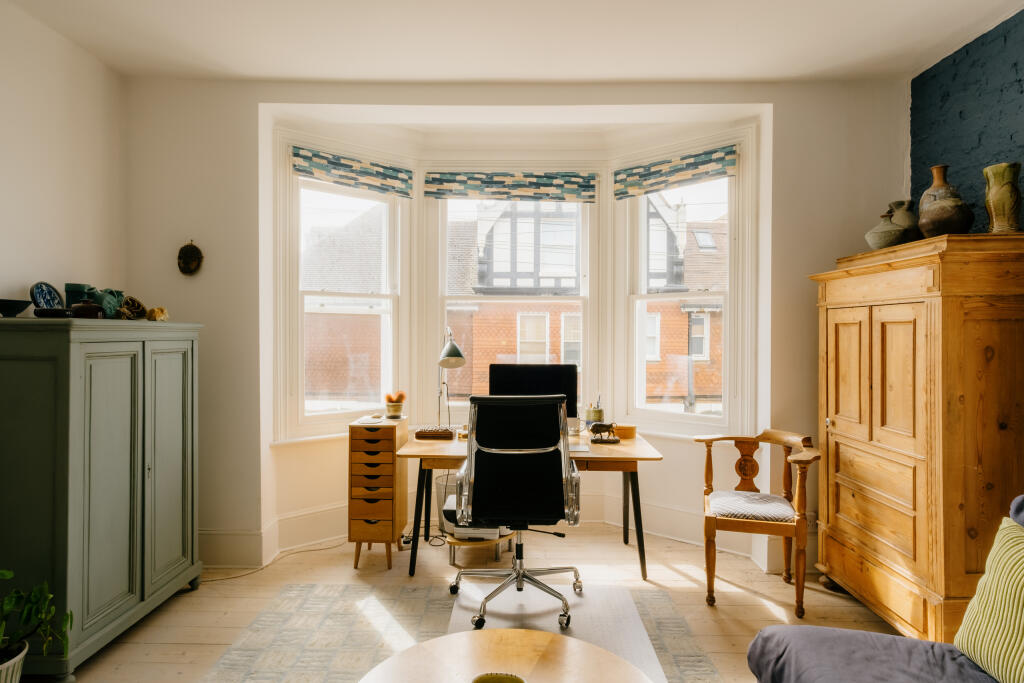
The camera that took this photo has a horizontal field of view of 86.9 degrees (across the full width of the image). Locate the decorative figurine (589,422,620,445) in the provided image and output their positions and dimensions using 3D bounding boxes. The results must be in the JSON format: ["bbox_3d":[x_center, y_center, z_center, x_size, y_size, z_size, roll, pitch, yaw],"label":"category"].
[{"bbox_3d":[0.578,0.566,3.370,0.190,0.121,0.070,0,0,2],"label":"decorative figurine"}]

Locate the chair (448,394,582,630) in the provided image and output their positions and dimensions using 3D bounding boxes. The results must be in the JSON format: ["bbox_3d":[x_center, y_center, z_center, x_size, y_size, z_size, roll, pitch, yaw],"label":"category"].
[{"bbox_3d":[0.030,0.757,2.650,0.640,1.010,0.660,0,1,-5],"label":"chair"}]

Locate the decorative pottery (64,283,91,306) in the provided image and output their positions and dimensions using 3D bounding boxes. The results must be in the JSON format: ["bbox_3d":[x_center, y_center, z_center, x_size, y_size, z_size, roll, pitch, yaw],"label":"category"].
[{"bbox_3d":[-2.010,-0.187,2.500,0.095,0.165,0.095,0,0,-3],"label":"decorative pottery"}]

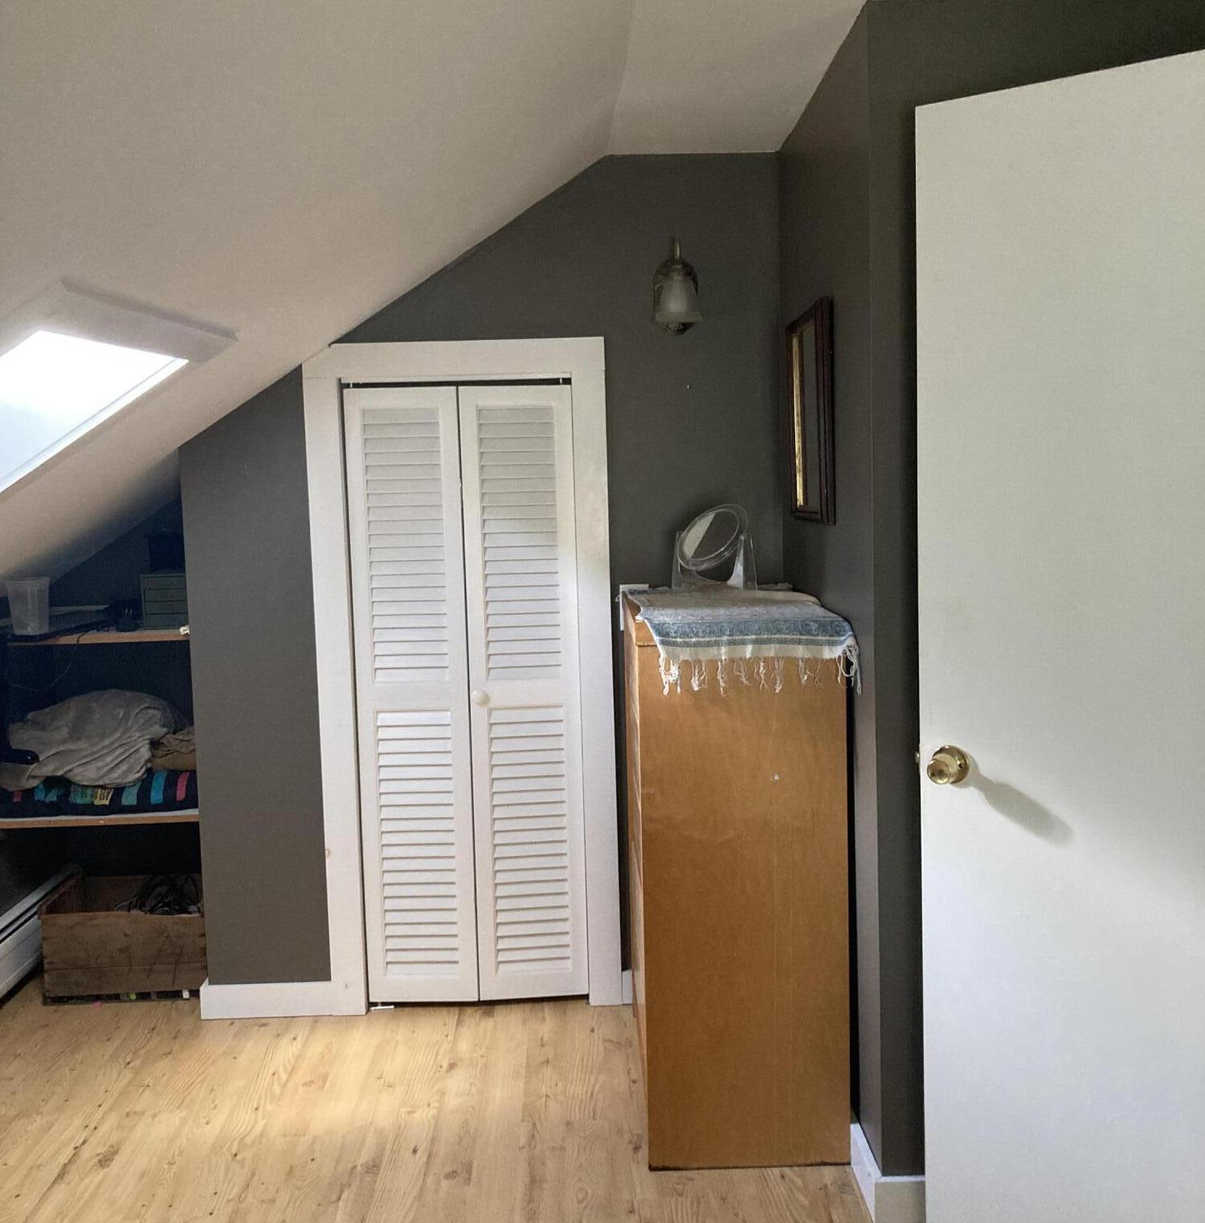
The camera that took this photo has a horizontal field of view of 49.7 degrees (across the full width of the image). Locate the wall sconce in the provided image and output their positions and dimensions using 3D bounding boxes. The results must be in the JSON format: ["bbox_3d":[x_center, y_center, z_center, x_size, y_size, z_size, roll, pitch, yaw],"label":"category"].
[{"bbox_3d":[0.190,-0.834,3.343,0.122,0.238,0.150,-2,5,-1],"label":"wall sconce"}]

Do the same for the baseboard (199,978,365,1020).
[{"bbox_3d":[-0.870,1.057,3.539,0.445,0.092,0.020,-2,5,-1],"label":"baseboard"}]

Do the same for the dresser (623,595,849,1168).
[{"bbox_3d":[0.284,0.545,3.044,0.420,1.130,0.830,-2,5,-1],"label":"dresser"}]

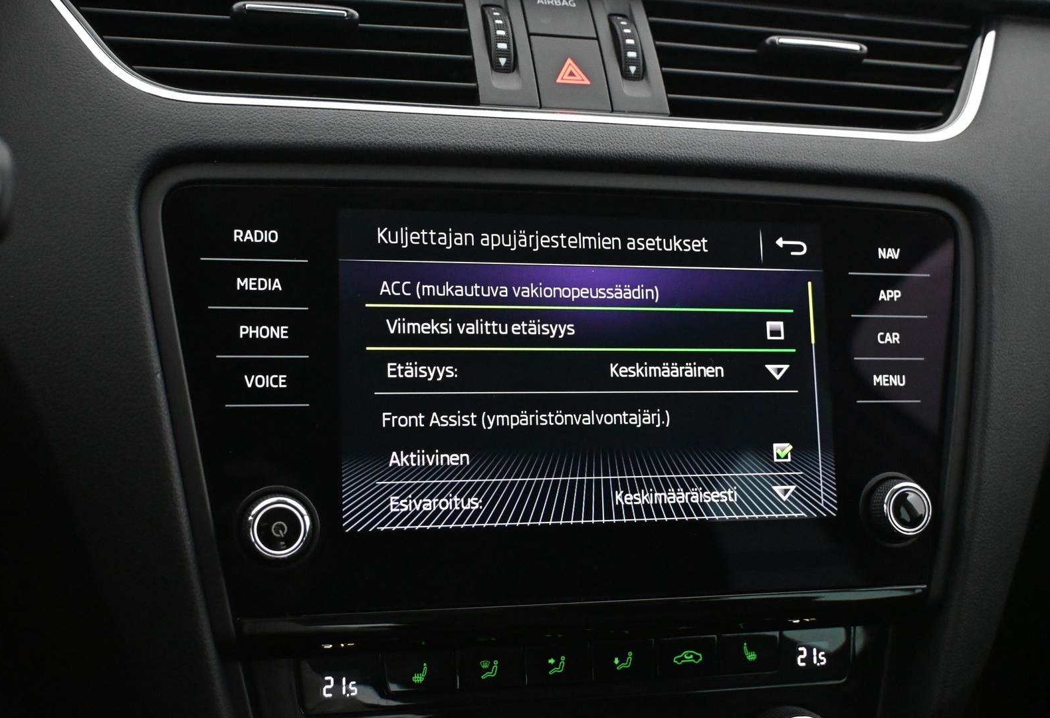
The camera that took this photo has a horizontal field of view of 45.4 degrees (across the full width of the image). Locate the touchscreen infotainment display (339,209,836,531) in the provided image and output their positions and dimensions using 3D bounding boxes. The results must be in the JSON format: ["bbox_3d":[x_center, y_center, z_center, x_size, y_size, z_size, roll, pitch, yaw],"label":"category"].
[{"bbox_3d":[0.024,0.004,0.430,0.174,0.104,0.010,0,-7,-15],"label":"touchscreen infotainment display"}]

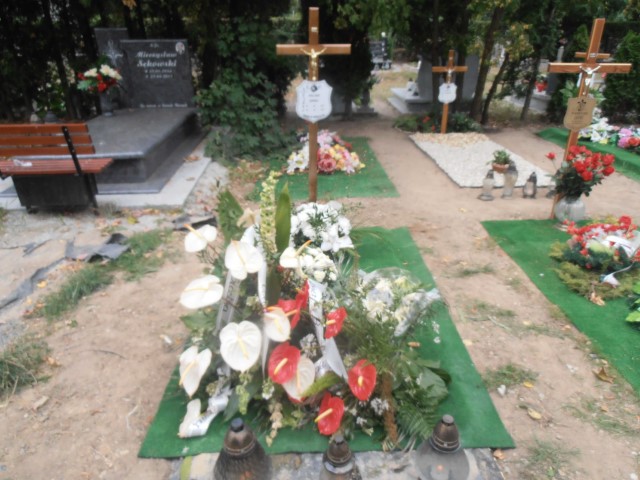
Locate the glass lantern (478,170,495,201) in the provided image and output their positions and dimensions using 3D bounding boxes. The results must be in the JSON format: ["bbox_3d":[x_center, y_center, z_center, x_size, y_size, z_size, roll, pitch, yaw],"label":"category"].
[{"bbox_3d":[1.682,-0.542,4.427,0.135,0.270,0.135,0,24,0],"label":"glass lantern"}]

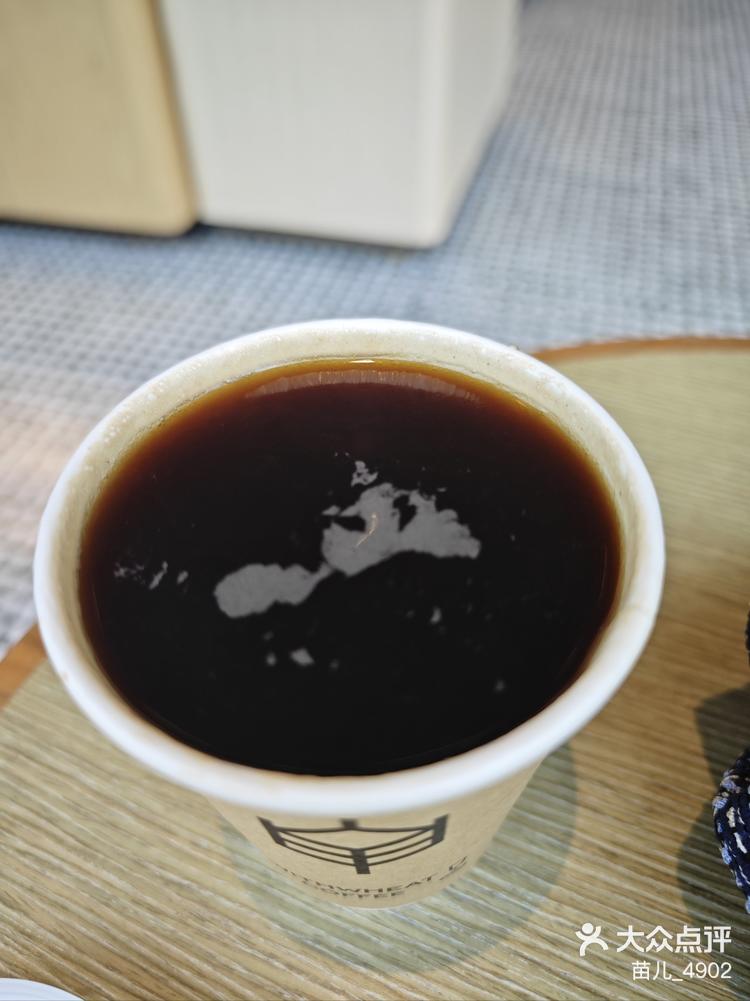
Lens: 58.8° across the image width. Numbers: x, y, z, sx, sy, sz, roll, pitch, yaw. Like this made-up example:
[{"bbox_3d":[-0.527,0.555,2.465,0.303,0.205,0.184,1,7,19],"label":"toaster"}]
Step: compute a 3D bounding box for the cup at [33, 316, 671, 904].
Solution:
[{"bbox_3d":[-0.002,0.032,0.132,0.088,0.099,0.088,-1,47,1],"label":"cup"}]

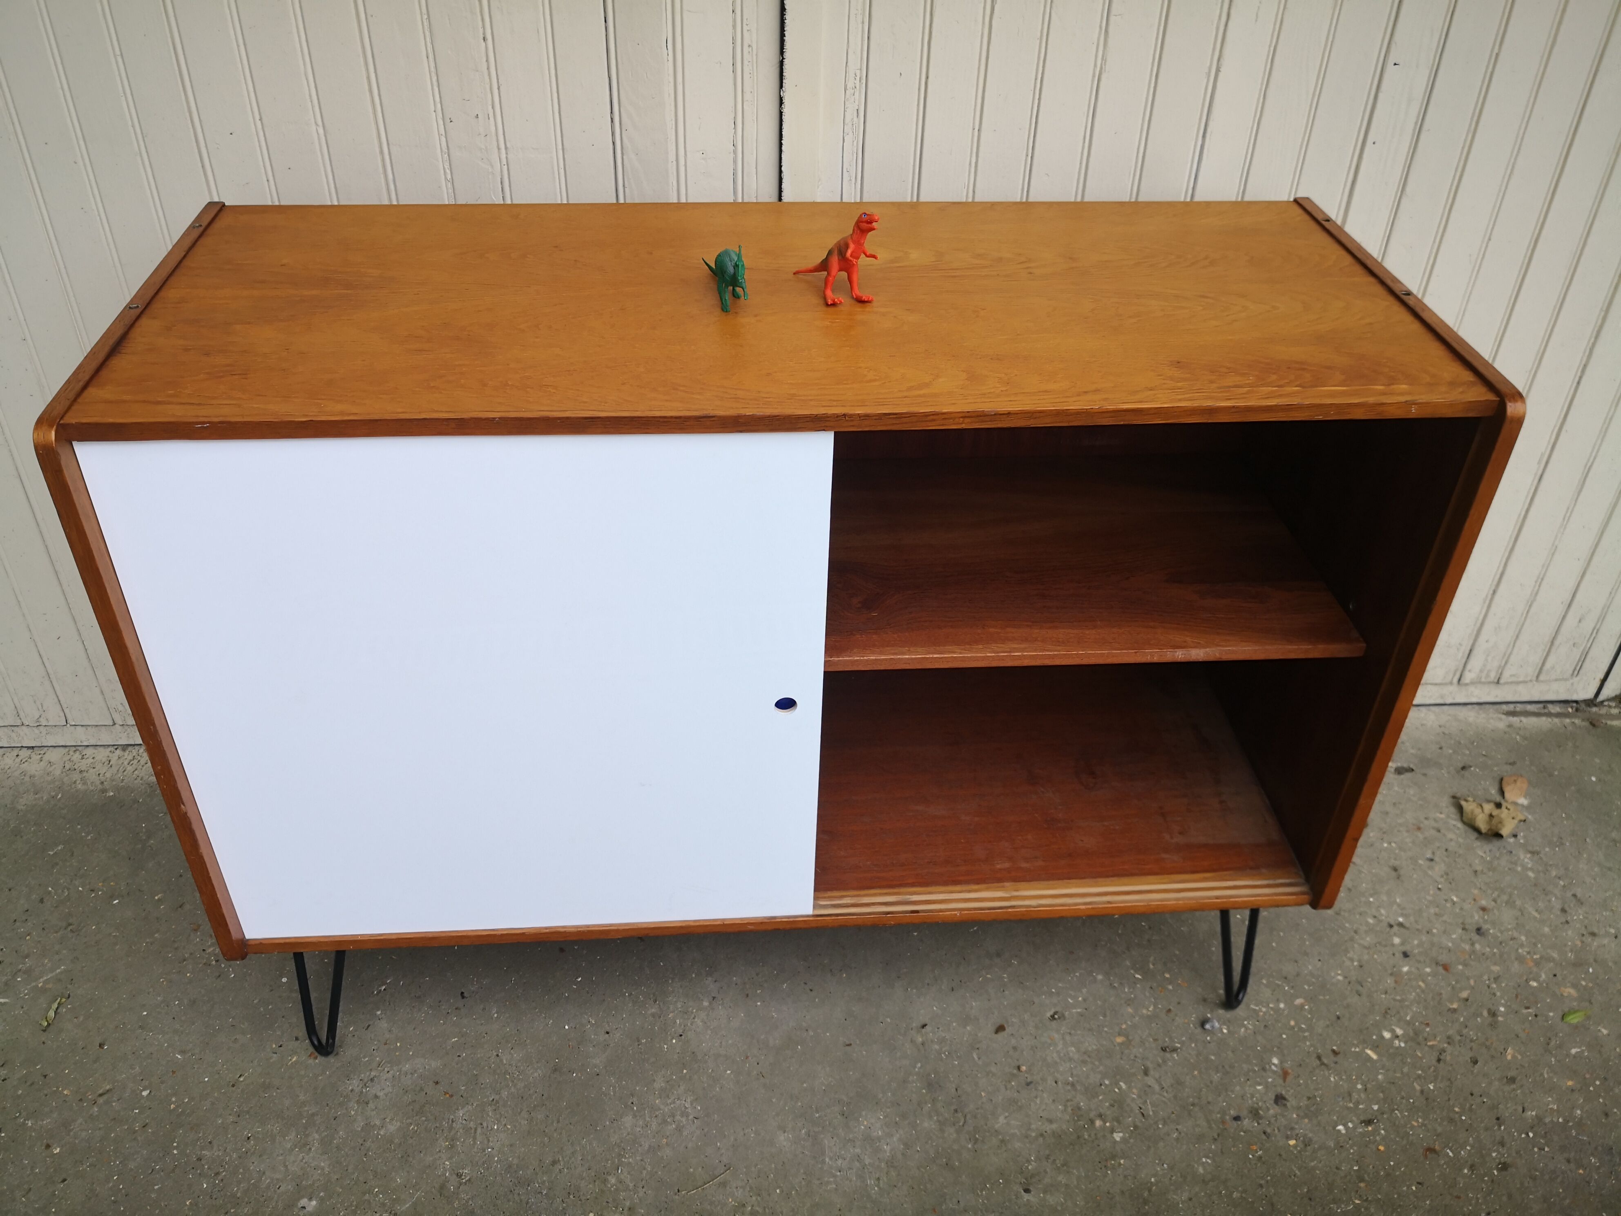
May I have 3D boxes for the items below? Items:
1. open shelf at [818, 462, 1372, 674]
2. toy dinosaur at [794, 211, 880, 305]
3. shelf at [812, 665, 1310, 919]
[{"bbox_3d":[0.251,-0.149,1.207,0.511,0.253,0.369,-2,38,-4],"label":"open shelf"},{"bbox_3d":[0.019,-0.319,1.129,0.095,0.080,0.040,32,47,32],"label":"toy dinosaur"},{"bbox_3d":[0.245,0.078,1.362,0.511,0.253,0.406,-2,38,-4],"label":"shelf"}]

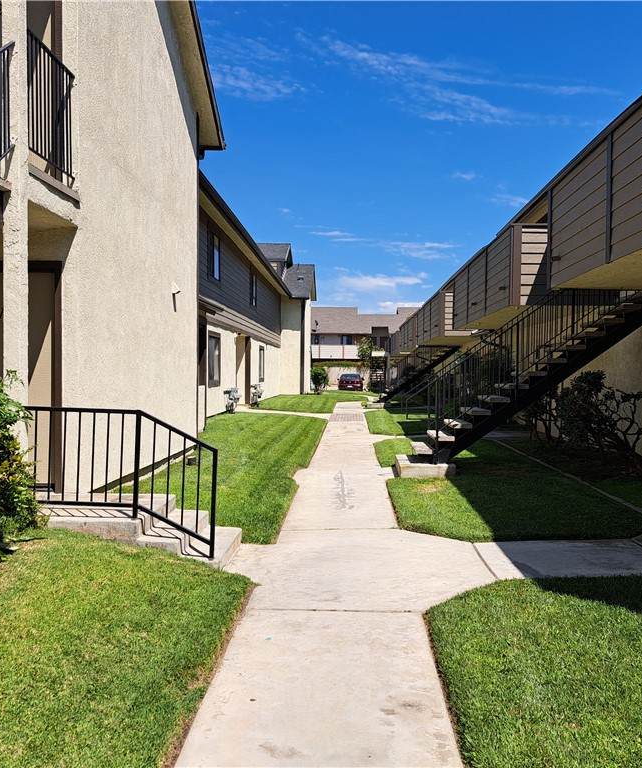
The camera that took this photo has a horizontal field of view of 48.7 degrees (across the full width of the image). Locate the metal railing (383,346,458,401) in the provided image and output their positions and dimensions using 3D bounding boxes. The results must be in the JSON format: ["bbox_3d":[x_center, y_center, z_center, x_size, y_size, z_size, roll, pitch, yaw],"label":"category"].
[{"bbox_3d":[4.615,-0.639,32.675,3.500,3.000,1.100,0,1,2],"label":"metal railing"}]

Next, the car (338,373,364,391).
[{"bbox_3d":[2.353,-0.024,55.612,1.850,1.440,4.700,0,1,2],"label":"car"}]

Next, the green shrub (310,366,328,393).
[{"bbox_3d":[-0.090,-0.261,39.487,1.000,1.580,1.000,0,1,2],"label":"green shrub"}]

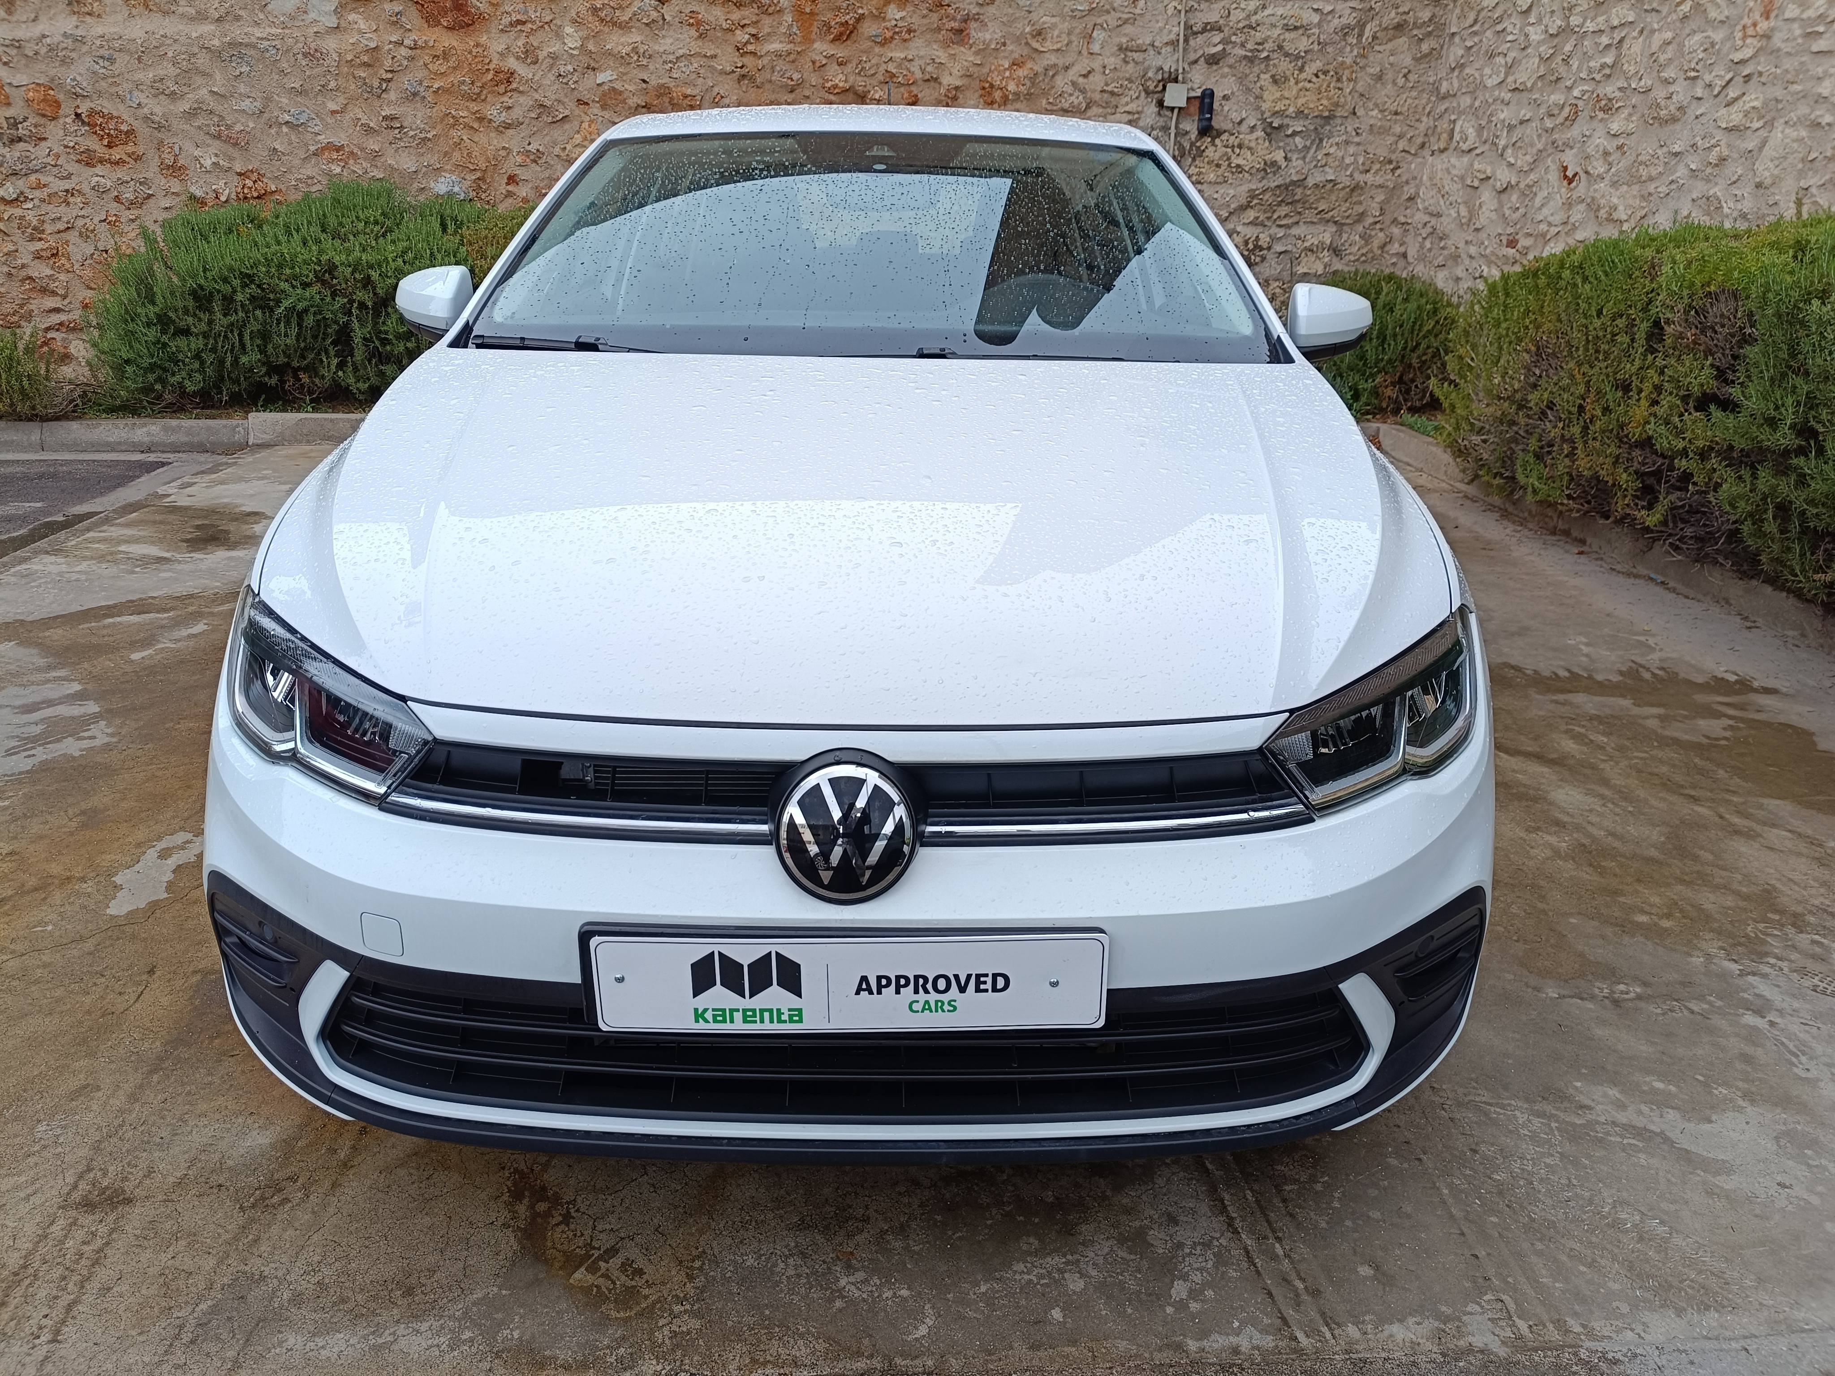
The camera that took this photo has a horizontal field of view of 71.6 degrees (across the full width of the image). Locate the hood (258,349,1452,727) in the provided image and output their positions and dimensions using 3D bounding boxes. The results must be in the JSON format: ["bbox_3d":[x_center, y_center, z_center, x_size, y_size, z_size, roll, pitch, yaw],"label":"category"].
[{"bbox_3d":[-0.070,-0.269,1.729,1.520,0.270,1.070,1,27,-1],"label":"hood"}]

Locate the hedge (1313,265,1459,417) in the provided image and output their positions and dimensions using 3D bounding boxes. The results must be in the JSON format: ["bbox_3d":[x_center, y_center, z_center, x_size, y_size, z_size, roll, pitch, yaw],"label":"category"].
[{"bbox_3d":[2.799,-2.039,7.742,1.100,0.960,0.950,1,19,-1],"label":"hedge"}]

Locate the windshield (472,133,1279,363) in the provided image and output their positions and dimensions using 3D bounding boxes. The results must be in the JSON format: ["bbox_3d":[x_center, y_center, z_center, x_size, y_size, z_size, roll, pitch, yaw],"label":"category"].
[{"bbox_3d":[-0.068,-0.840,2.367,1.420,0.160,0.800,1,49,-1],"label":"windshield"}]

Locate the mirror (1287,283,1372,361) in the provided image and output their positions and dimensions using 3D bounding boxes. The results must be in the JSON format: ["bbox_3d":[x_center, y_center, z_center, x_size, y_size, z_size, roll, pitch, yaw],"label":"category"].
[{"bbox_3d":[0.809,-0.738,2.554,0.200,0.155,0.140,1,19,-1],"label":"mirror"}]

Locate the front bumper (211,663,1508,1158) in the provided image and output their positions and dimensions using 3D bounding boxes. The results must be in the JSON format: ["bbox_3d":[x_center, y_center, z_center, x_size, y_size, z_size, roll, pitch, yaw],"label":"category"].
[{"bbox_3d":[-0.075,0.228,1.530,1.720,0.540,0.490,1,19,-1],"label":"front bumper"}]

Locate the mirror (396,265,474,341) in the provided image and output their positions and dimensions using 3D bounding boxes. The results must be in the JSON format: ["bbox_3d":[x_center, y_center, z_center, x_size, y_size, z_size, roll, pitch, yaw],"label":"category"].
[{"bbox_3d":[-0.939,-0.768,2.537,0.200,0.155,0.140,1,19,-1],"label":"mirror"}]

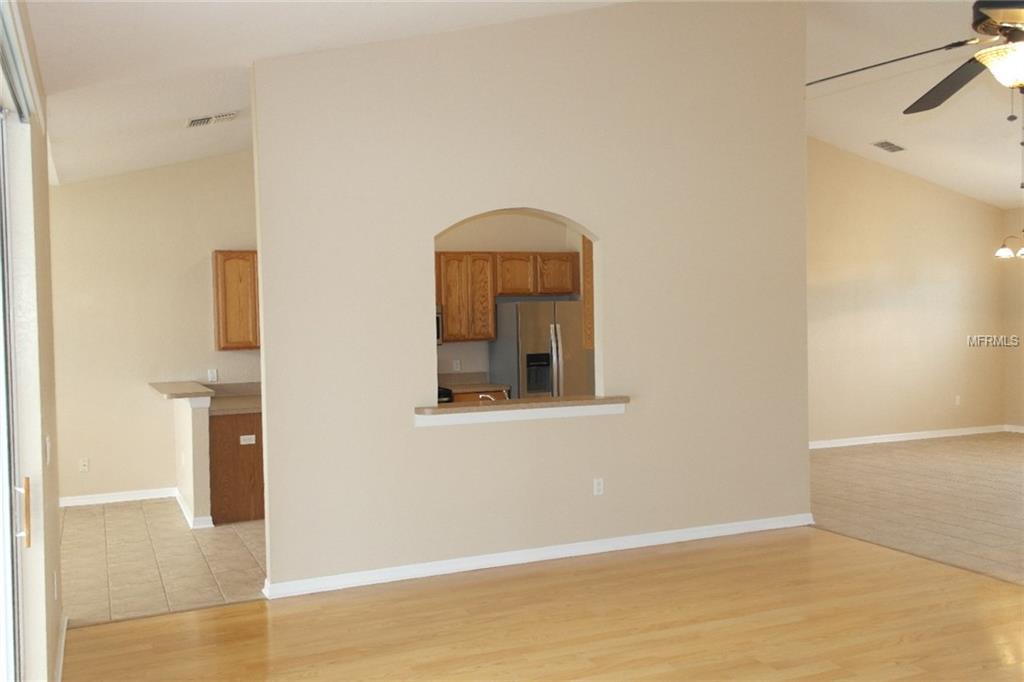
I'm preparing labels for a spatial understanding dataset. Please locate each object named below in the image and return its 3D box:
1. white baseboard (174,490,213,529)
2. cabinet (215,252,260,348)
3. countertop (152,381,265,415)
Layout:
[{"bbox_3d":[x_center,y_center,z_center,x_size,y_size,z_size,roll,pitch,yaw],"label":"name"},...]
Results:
[{"bbox_3d":[-2.740,1.421,7.365,0.174,0.087,1.410,-1,1,-26],"label":"white baseboard"},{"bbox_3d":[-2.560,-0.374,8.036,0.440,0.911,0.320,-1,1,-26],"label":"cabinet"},{"bbox_3d":[-2.555,0.487,7.389,0.981,0.189,1.507,-1,1,-26],"label":"countertop"}]

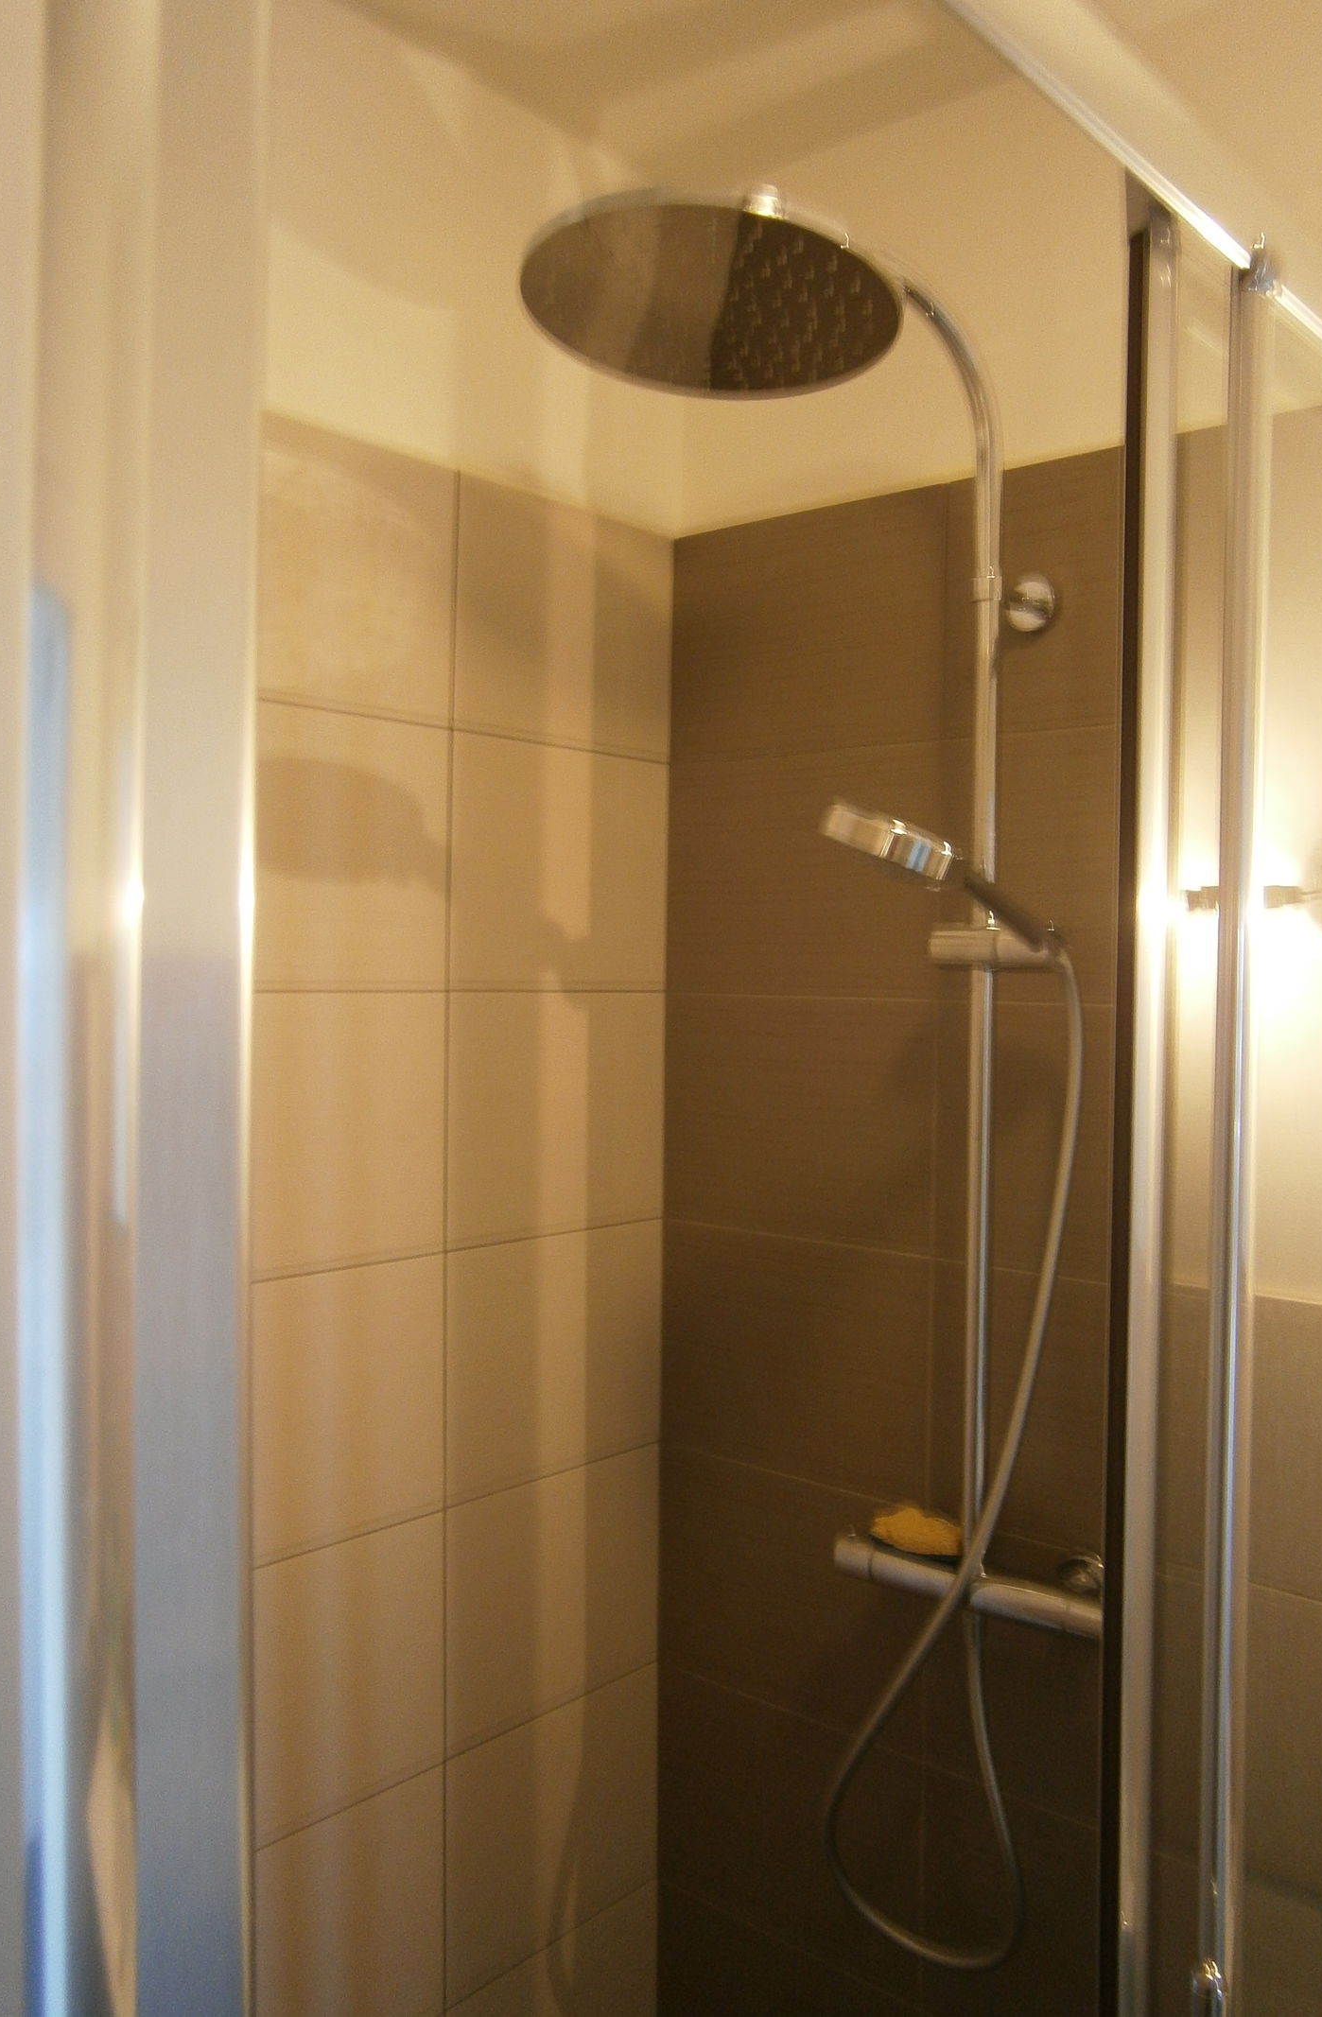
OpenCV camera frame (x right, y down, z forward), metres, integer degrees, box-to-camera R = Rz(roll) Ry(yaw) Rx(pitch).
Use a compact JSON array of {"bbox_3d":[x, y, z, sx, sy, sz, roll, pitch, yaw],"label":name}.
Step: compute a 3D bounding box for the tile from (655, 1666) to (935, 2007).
[{"bbox_3d":[0.129,0.861,1.602,0.332,0.248,0.009,2,3,38],"label":"tile"}]

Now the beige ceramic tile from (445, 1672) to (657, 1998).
[{"bbox_3d":[-0.112,0.858,1.596,0.009,0.248,0.300,3,3,43],"label":"beige ceramic tile"}]

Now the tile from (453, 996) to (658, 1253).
[{"bbox_3d":[-0.103,0.108,1.579,0.010,0.248,0.310,2,2,42],"label":"tile"}]

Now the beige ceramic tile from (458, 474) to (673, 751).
[{"bbox_3d":[-0.096,-0.389,1.553,0.009,0.242,0.300,3,3,43],"label":"beige ceramic tile"}]

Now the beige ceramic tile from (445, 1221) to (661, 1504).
[{"bbox_3d":[-0.107,0.358,1.586,0.010,0.248,0.310,2,2,42],"label":"beige ceramic tile"}]

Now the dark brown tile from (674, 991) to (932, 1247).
[{"bbox_3d":[0.139,0.111,1.576,0.332,0.248,0.009,2,3,38],"label":"dark brown tile"}]

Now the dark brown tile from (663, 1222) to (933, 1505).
[{"bbox_3d":[0.135,0.361,1.585,0.332,0.248,0.009,2,3,38],"label":"dark brown tile"}]

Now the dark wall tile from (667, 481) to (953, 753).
[{"bbox_3d":[0.145,-0.386,1.559,0.332,0.242,0.009,2,3,38],"label":"dark wall tile"}]

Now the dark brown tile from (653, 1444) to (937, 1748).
[{"bbox_3d":[0.132,0.611,1.598,0.343,0.248,0.010,2,2,40],"label":"dark brown tile"}]

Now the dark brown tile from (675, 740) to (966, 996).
[{"bbox_3d":[0.142,-0.139,1.577,0.343,0.248,0.010,2,2,40],"label":"dark brown tile"}]

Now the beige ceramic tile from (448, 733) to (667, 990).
[{"bbox_3d":[-0.100,-0.142,1.572,0.010,0.248,0.310,2,2,42],"label":"beige ceramic tile"}]

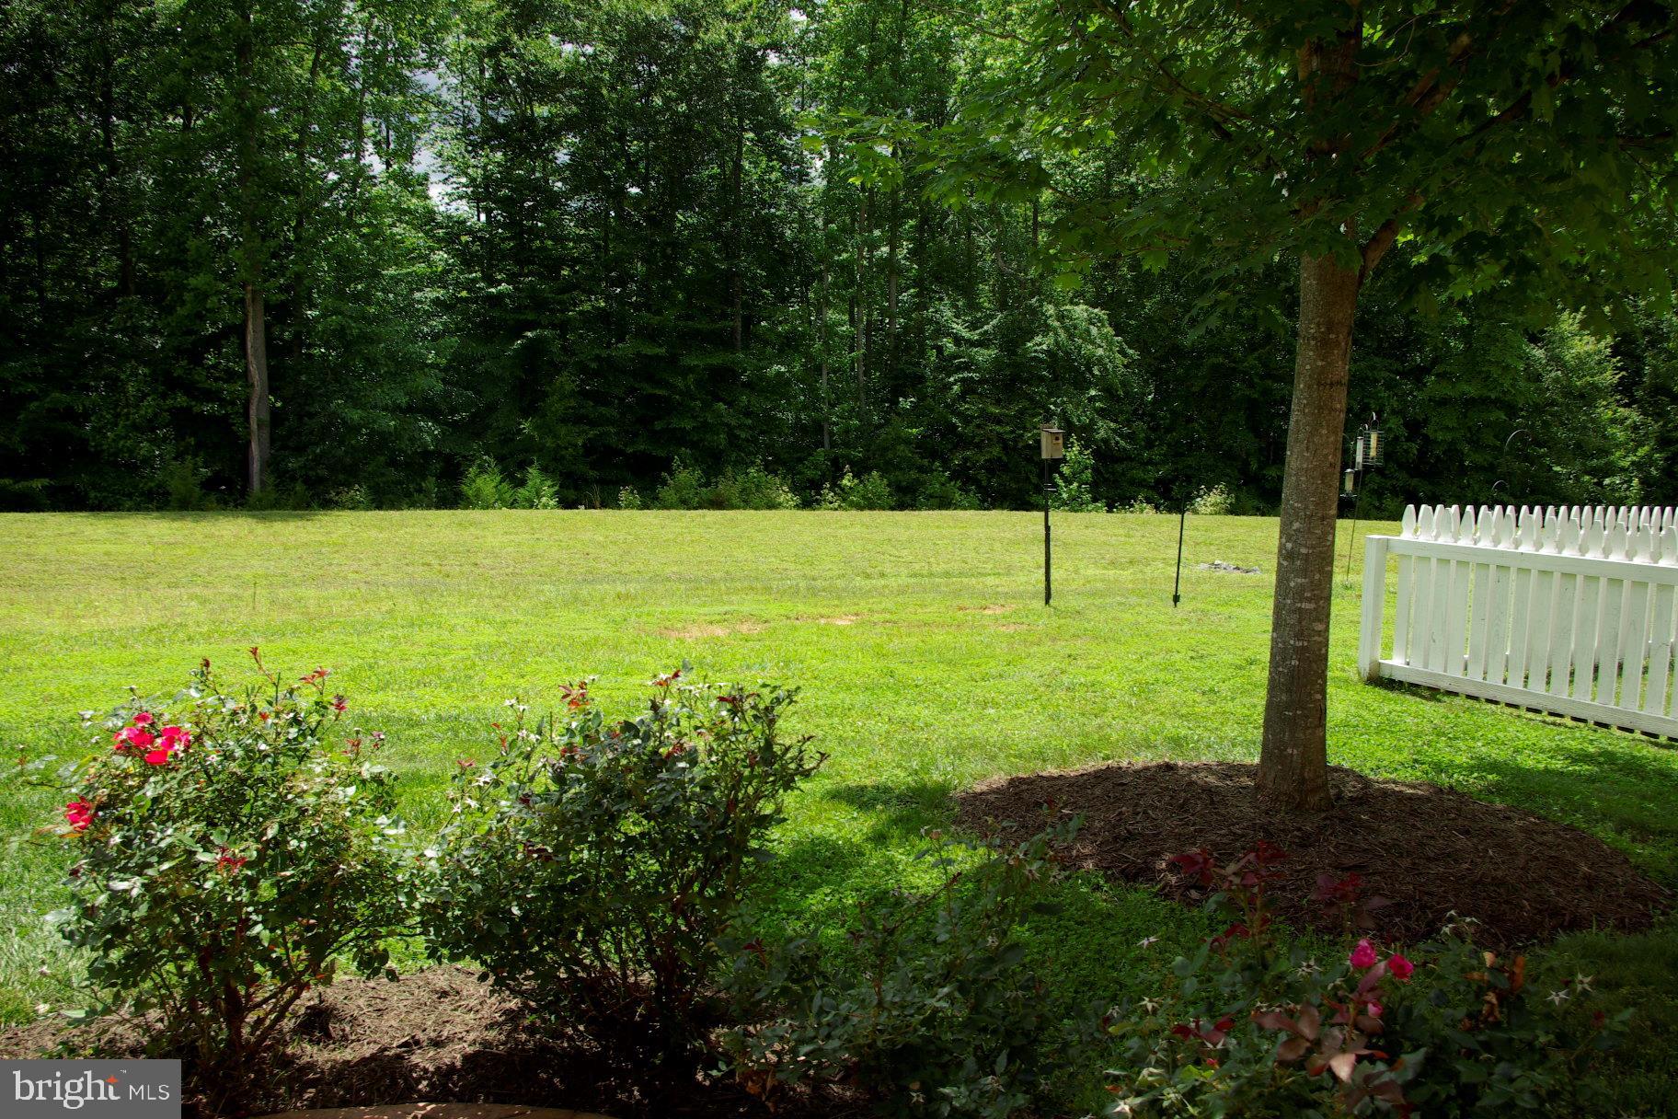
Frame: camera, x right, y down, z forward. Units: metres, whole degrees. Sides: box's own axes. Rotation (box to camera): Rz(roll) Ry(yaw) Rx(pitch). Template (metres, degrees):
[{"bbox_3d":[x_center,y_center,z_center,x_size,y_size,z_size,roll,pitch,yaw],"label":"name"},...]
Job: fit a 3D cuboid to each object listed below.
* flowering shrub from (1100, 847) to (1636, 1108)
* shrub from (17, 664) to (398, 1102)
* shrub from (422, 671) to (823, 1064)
[{"bbox_3d":[0.940,0.982,2.545,0.920,0.880,0.850,0,6,0],"label":"flowering shrub"},{"bbox_3d":[-1.580,0.787,3.610,1.000,1.030,0.950,0,6,0],"label":"shrub"},{"bbox_3d":[-0.560,0.794,3.732,1.030,0.990,0.950,0,6,0],"label":"shrub"}]

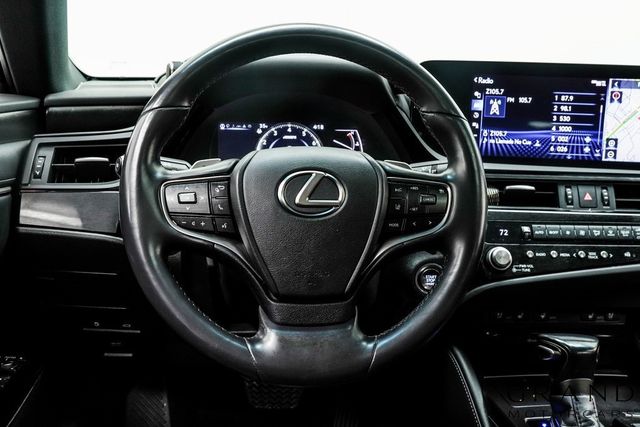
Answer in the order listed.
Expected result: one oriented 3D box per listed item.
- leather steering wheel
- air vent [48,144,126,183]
[{"bbox_3d":[-0.015,-0.009,0.732,0.372,0.368,0.090,-1,-8,-7],"label":"leather steering wheel"},{"bbox_3d":[-0.272,-0.061,0.845,0.107,0.047,0.040,0,6,-6],"label":"air vent"}]

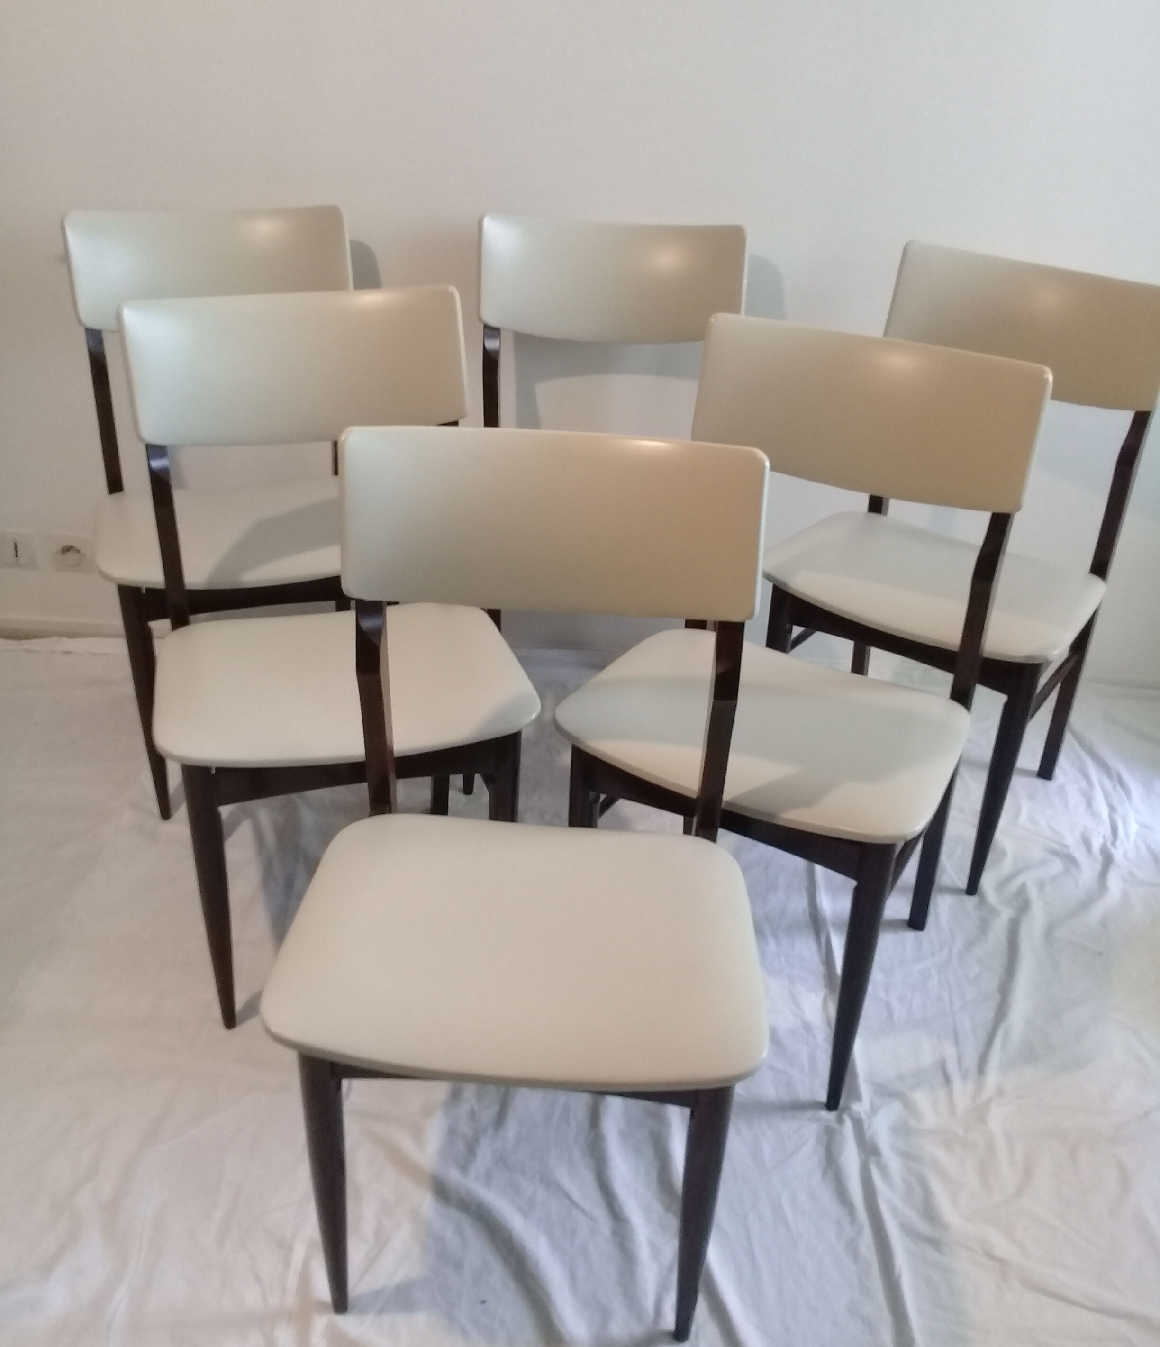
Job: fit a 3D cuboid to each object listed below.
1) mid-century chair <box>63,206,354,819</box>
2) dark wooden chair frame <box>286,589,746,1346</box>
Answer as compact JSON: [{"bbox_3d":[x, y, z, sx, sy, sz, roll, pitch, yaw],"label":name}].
[{"bbox_3d":[-0.525,-0.255,2.163,0.440,0.853,0.472,-8,32,-16],"label":"mid-century chair"},{"bbox_3d":[-0.049,0.289,1.370,0.379,0.676,0.441,3,31,1],"label":"dark wooden chair frame"}]

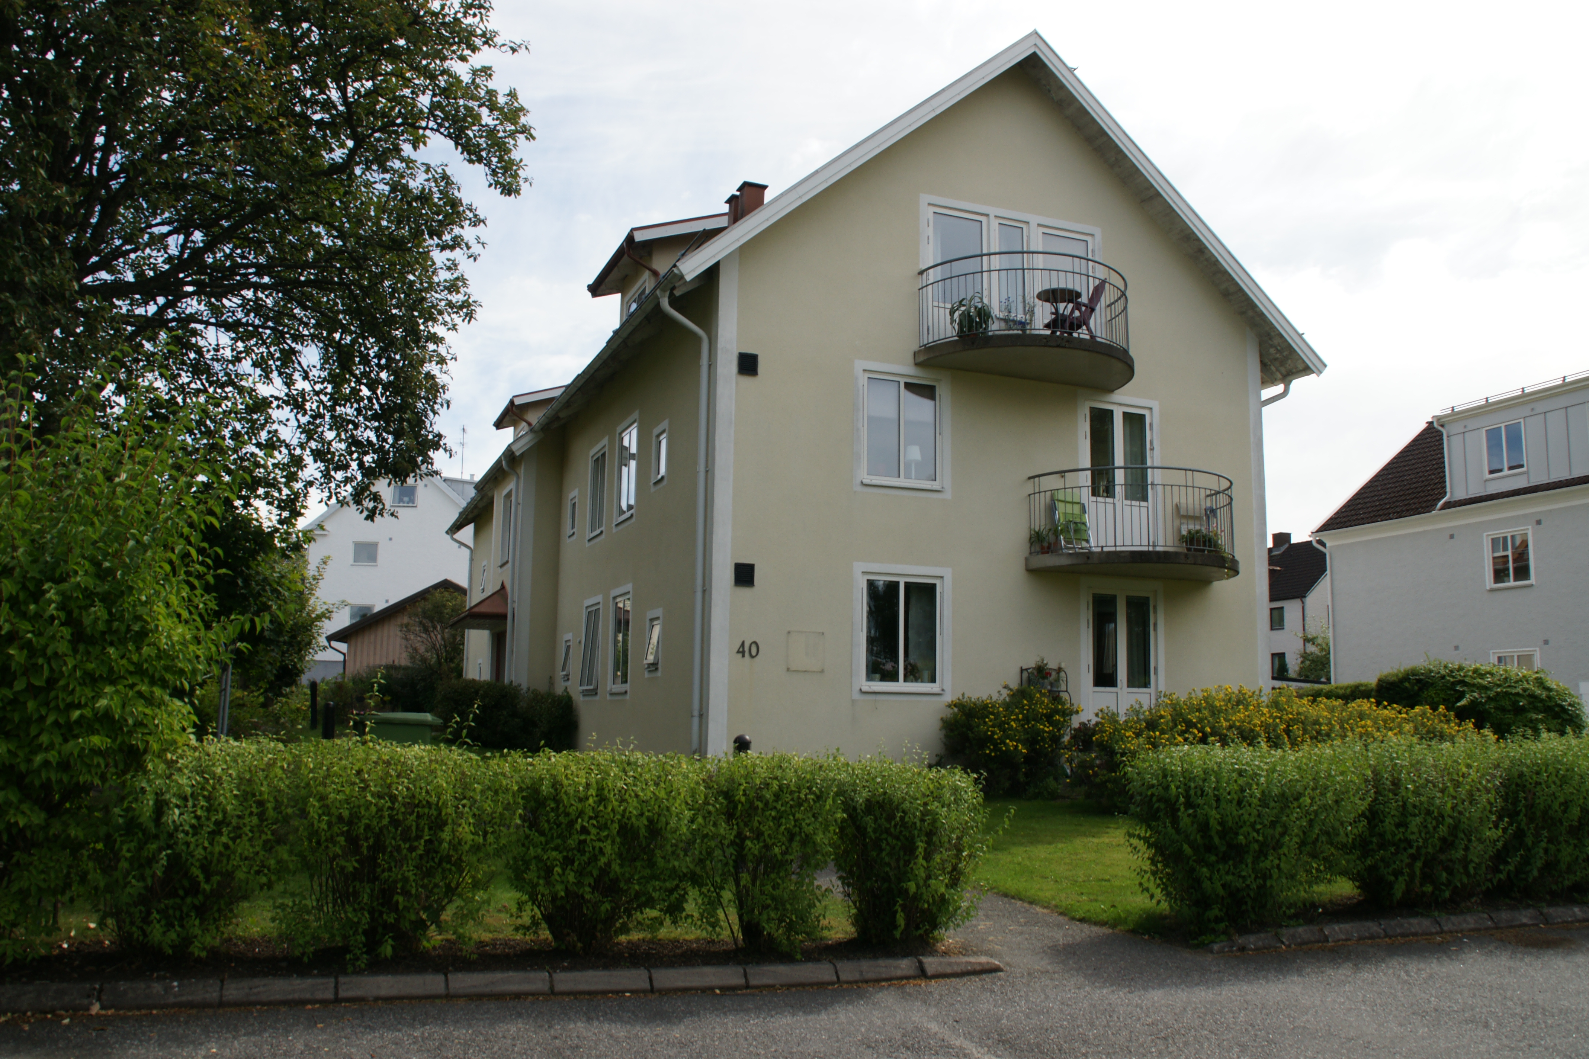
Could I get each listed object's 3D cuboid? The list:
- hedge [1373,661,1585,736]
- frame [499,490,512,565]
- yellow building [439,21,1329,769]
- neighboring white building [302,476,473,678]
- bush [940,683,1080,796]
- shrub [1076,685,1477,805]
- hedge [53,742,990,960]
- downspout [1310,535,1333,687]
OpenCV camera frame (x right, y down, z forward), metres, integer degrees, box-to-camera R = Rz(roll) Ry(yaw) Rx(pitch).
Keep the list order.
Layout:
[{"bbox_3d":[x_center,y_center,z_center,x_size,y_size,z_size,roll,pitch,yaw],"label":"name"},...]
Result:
[{"bbox_3d":[11.197,3.090,19.445,2.900,1.866,2.000,2,-9,-5],"label":"hedge"},{"bbox_3d":[-6.581,-0.128,27.401,0.180,1.950,2.000,4,-9,-21],"label":"frame"},{"bbox_3d":[-1.558,-0.232,27.923,11.020,10.800,26.000,4,-9,-21],"label":"yellow building"},{"bbox_3d":[-16.106,2.870,59.643,9.336,10.235,14.000,0,-9,6],"label":"neighboring white building"},{"bbox_3d":[2.812,2.741,15.684,1.600,1.450,1.250,4,-9,-21],"label":"bush"},{"bbox_3d":[6.402,2.888,16.231,5.600,1.450,1.500,4,-9,-21],"label":"shrub"},{"bbox_3d":[-1.454,1.907,7.180,5.239,1.170,0.950,2,-9,-8],"label":"hedge"},{"bbox_3d":[14.828,3.050,33.231,0.600,5.870,0.130,4,-9,-21],"label":"downspout"}]

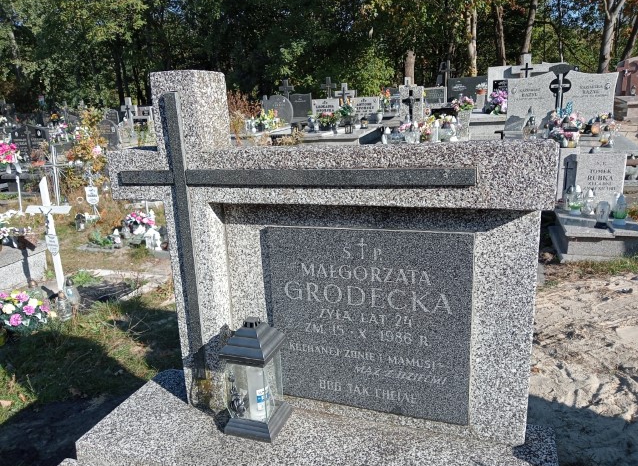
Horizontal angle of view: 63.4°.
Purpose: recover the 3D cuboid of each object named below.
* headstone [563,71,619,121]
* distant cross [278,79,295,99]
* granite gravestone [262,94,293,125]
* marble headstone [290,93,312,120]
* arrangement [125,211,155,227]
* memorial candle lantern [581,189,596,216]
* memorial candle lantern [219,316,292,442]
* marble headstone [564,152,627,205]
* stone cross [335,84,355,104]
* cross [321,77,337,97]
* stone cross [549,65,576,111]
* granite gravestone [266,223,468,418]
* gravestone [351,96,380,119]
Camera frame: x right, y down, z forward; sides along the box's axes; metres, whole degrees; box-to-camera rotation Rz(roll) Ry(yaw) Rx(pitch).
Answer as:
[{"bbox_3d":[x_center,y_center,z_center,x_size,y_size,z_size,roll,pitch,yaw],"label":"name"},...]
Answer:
[{"bbox_3d":[3.891,-1.916,7.478,0.690,0.810,0.100,3,16,21],"label":"headstone"},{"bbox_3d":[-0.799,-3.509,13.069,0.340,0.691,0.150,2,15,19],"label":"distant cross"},{"bbox_3d":[-0.862,-2.642,11.046,0.730,0.620,0.100,2,15,19],"label":"granite gravestone"},{"bbox_3d":[-0.443,-3.183,13.046,0.553,0.610,0.100,2,15,19],"label":"marble headstone"},{"bbox_3d":[-1.772,-0.118,5.100,0.260,0.180,0.210,1,16,14],"label":"arrangement"},{"bbox_3d":[2.313,-0.262,4.434,0.105,0.218,0.105,2,15,19],"label":"memorial candle lantern"},{"bbox_3d":[-0.179,0.393,1.460,0.153,0.314,0.153,2,15,19],"label":"memorial candle lantern"},{"bbox_3d":[2.515,-0.475,4.657,0.418,0.476,0.080,2,15,19],"label":"marble headstone"},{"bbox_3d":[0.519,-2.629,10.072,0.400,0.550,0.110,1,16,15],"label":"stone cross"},{"bbox_3d":[0.247,-3.452,12.581,0.390,0.620,0.100,1,16,15],"label":"cross"},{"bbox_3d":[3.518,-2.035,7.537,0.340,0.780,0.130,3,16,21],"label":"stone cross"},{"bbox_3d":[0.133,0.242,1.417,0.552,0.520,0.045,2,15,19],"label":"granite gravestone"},{"bbox_3d":[0.935,-2.470,10.246,0.568,0.422,0.100,2,15,19],"label":"gravestone"}]

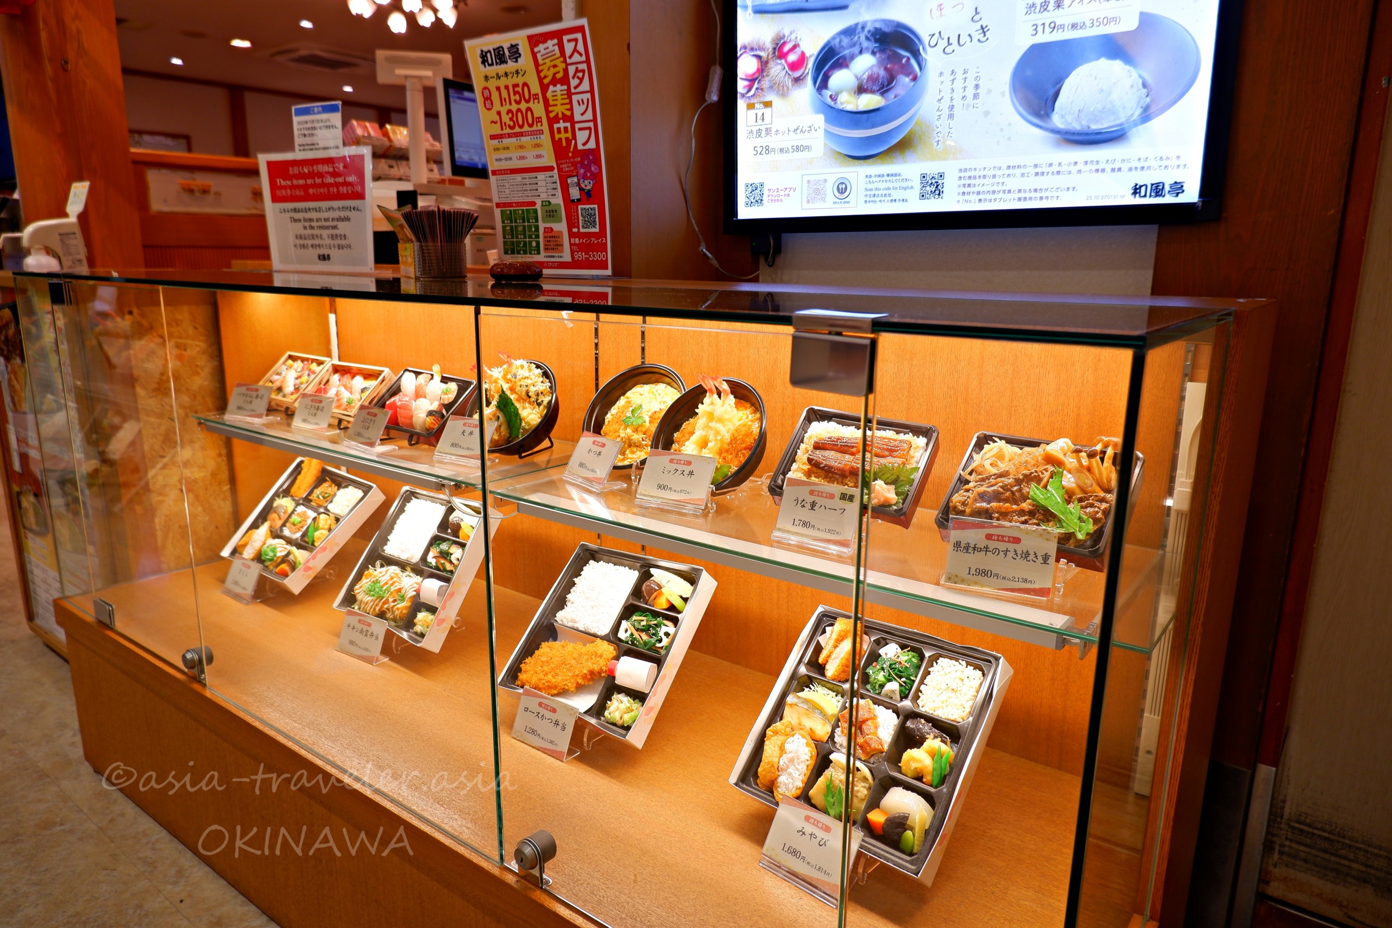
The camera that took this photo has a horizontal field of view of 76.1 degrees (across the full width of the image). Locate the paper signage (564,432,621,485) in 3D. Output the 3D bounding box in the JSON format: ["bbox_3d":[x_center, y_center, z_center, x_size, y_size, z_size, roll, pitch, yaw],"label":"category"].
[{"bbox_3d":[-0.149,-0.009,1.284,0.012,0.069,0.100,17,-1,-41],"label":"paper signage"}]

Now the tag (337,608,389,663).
[{"bbox_3d":[-0.539,0.277,1.437,0.099,0.066,0.012,9,-10,32],"label":"tag"}]

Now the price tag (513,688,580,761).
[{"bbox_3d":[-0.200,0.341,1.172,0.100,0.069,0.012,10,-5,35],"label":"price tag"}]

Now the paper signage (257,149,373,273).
[{"bbox_3d":[-0.692,-0.460,1.621,0.300,0.213,0.012,8,15,29],"label":"paper signage"}]

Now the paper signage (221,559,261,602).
[{"bbox_3d":[-0.854,0.216,1.680,0.099,0.070,0.012,11,-11,37],"label":"paper signage"}]

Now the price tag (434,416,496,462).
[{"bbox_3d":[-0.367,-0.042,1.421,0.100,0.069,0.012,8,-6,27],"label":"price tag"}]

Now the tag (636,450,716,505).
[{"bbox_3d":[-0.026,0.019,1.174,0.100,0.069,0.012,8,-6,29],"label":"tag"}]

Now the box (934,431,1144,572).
[{"bbox_3d":[0.360,0.035,0.941,0.173,0.047,0.137,11,56,39],"label":"box"}]

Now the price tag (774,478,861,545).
[{"bbox_3d":[0.139,0.057,1.020,0.097,0.070,0.012,10,-6,34],"label":"price tag"}]

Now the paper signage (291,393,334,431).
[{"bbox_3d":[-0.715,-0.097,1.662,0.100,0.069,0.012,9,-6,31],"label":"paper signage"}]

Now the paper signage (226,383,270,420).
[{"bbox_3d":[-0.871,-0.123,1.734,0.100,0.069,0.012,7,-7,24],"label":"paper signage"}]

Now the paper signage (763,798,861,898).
[{"bbox_3d":[0.121,0.401,0.929,0.099,0.071,0.012,12,-14,41],"label":"paper signage"}]

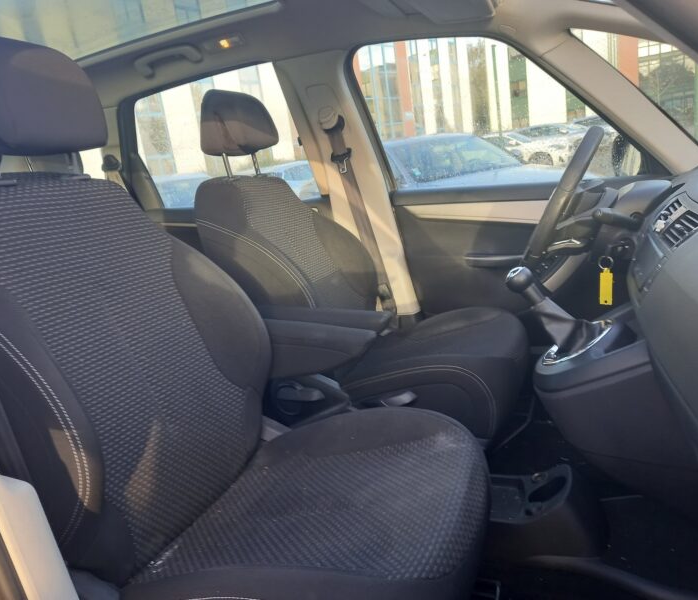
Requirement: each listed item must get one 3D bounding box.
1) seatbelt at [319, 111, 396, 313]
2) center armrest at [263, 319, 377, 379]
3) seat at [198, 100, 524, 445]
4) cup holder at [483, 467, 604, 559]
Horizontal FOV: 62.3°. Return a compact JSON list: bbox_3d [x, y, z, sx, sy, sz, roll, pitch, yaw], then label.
[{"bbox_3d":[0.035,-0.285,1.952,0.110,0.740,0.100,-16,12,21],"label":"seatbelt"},{"bbox_3d":[-0.080,0.092,1.182,0.330,0.125,0.085,-4,13,19],"label":"center armrest"},{"bbox_3d":[0.057,-0.120,1.619,0.840,0.990,0.530,-4,13,19],"label":"seat"},{"bbox_3d":[0.395,0.427,1.210,0.260,0.140,0.210,-4,13,19],"label":"cup holder"}]

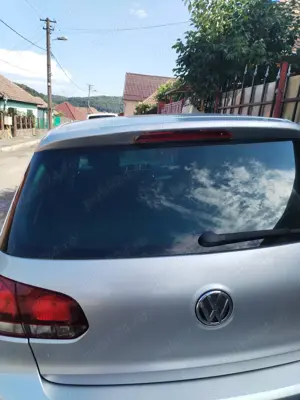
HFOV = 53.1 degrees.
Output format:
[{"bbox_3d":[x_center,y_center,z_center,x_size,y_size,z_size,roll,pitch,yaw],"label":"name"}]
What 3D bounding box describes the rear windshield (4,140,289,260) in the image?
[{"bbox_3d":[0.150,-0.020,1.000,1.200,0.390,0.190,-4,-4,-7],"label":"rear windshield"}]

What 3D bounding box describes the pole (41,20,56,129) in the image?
[{"bbox_3d":[-7.738,-9.380,23.155,1.200,8.247,0.320,1,15,-8],"label":"pole"}]

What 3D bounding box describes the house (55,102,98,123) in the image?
[{"bbox_3d":[-14.216,-16.110,58.158,8.000,5.100,10.000,1,15,-8],"label":"house"}]

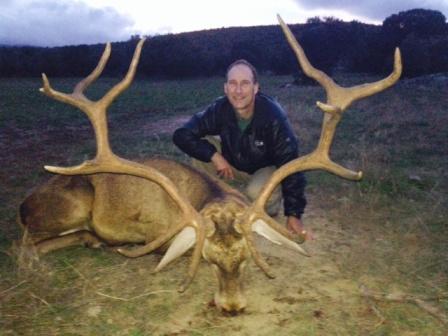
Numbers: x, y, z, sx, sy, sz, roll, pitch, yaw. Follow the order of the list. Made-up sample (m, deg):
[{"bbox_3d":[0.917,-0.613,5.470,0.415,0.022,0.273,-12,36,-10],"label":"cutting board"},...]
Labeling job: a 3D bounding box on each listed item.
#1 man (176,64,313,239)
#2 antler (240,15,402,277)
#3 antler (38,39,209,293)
[{"bbox_3d":[0.090,-0.150,2.400,0.720,0.940,0.700,1,12,3],"label":"man"},{"bbox_3d":[0.400,-0.112,1.723,0.640,0.980,0.440,0,12,0],"label":"antler"},{"bbox_3d":[-0.405,-0.053,1.735,0.640,0.950,0.440,0,12,0],"label":"antler"}]

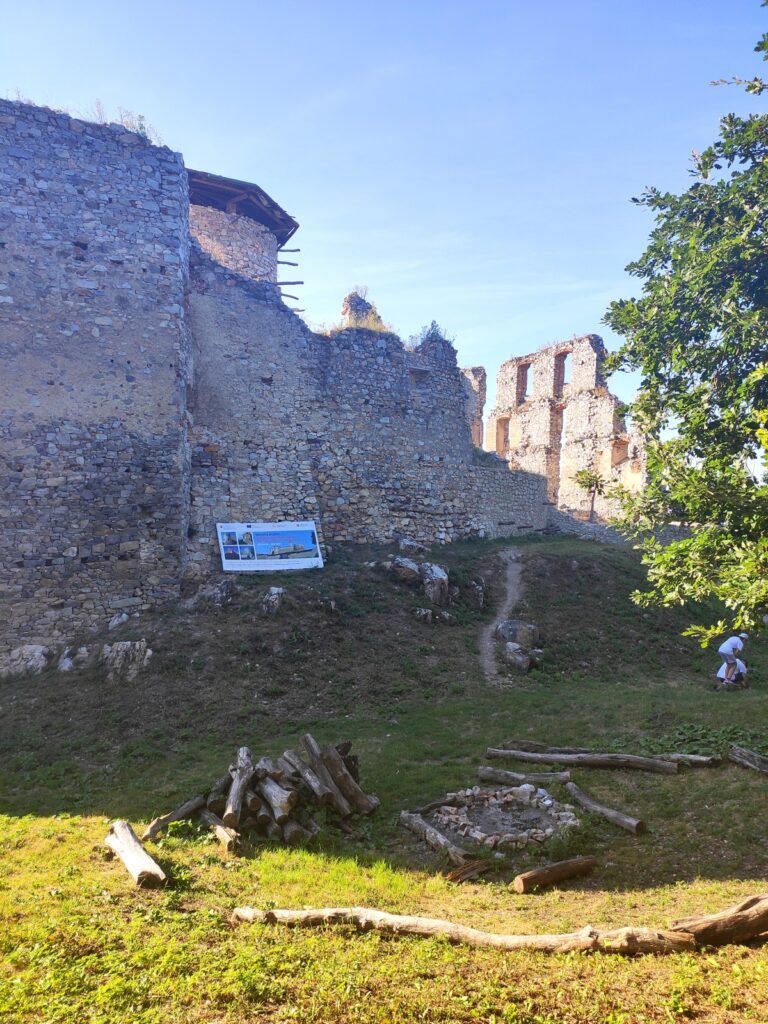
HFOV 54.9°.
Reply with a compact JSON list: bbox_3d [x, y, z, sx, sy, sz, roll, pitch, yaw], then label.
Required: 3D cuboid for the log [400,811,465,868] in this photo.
[{"bbox_3d":[0.635,4.268,9.736,0.230,0.200,1.257,1,1,-30],"label":"log"}]

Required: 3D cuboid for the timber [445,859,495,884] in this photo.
[{"bbox_3d":[1.040,4.333,8.929,0.610,0.110,0.170,1,1,-36],"label":"timber"}]

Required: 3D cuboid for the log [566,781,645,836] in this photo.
[{"bbox_3d":[3.210,4.309,10.803,0.270,0.190,1.515,1,1,-23],"label":"log"}]

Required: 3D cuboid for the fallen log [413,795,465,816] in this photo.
[{"bbox_3d":[0.819,4.296,10.782,0.829,0.120,0.140,1,1,-29],"label":"fallen log"}]

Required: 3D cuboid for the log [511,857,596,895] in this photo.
[{"bbox_3d":[2.071,4.306,8.804,1.151,0.210,0.210,1,1,-29],"label":"log"}]

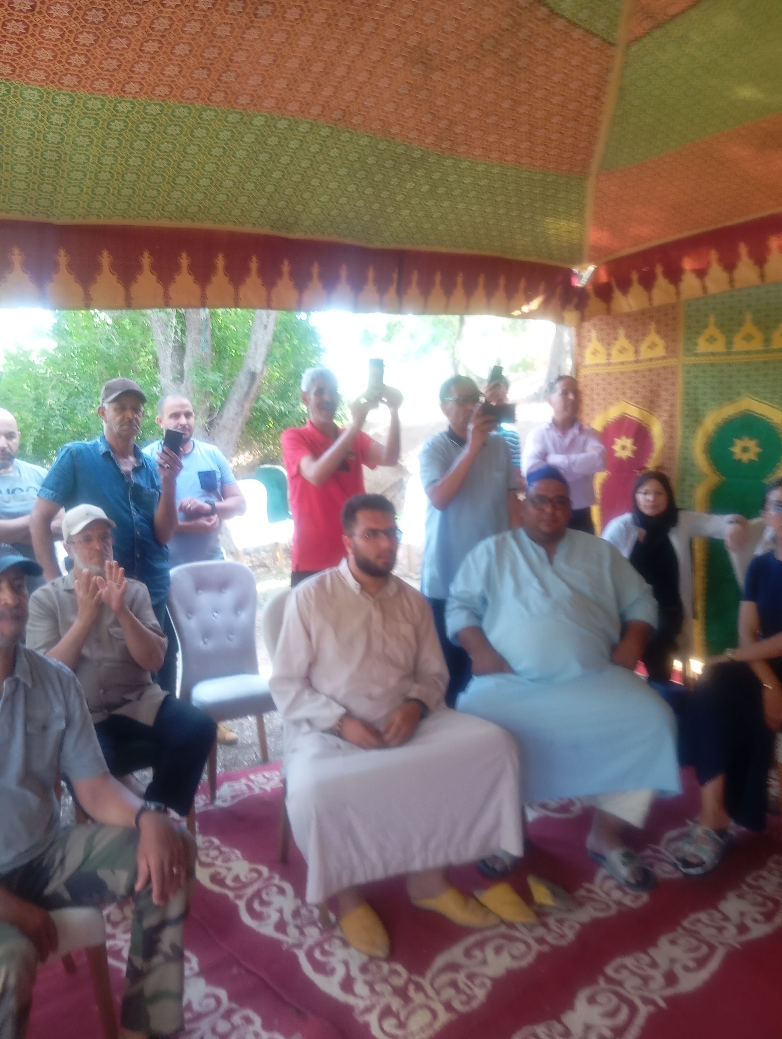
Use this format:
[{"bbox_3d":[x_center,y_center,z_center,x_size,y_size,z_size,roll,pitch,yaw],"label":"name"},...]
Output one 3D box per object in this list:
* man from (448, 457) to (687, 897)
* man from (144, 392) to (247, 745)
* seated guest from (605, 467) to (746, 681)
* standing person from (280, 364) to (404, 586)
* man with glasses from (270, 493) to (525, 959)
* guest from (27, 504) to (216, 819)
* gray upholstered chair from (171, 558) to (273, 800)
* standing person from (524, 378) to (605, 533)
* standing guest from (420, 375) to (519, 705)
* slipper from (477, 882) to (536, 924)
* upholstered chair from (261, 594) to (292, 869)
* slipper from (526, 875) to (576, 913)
[{"bbox_3d":[0.600,0.510,3.162,0.800,1.390,0.840,0,5,-5],"label":"man"},{"bbox_3d":[-0.921,0.242,4.123,0.510,1.710,0.360,-4,8,-10],"label":"man"},{"bbox_3d":[1.290,0.465,4.012,0.680,1.330,0.740,2,6,20],"label":"seated guest"},{"bbox_3d":[-0.191,0.236,3.682,0.480,1.780,0.500,-6,9,-28],"label":"standing person"},{"bbox_3d":[-0.020,0.583,2.757,0.630,1.320,0.830,-3,6,-27],"label":"man with glasses"},{"bbox_3d":[-0.997,0.585,3.199,0.560,1.280,0.720,-7,9,-33],"label":"guest"},{"bbox_3d":[-0.700,0.685,3.751,0.470,0.930,0.570,-3,6,-25],"label":"gray upholstered chair"},{"bbox_3d":[0.882,0.152,4.261,0.470,1.710,0.310,-4,8,-10],"label":"standing person"},{"bbox_3d":[0.336,0.268,3.548,0.470,1.710,0.380,-4,8,-15],"label":"standing guest"},{"bbox_3d":[0.376,1.210,2.699,0.097,0.065,0.240,-7,9,-30],"label":"slipper"},{"bbox_3d":[-0.120,0.749,2.953,0.500,0.950,0.580,-6,8,-26],"label":"upholstered chair"},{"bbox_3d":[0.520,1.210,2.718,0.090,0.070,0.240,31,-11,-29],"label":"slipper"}]

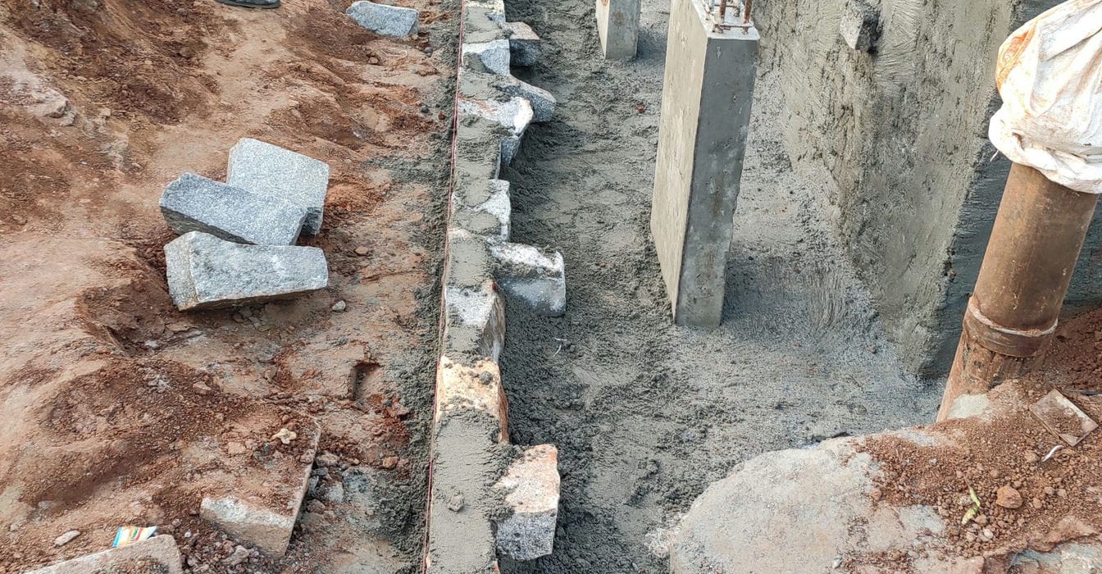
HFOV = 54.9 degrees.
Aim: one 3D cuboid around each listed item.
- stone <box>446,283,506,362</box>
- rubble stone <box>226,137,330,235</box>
[{"bbox_3d":[-0.210,0.154,2.956,0.165,0.170,0.340,0,34,-3],"label":"stone"},{"bbox_3d":[-0.893,-0.326,3.463,0.308,0.110,0.277,11,35,-17],"label":"rubble stone"}]

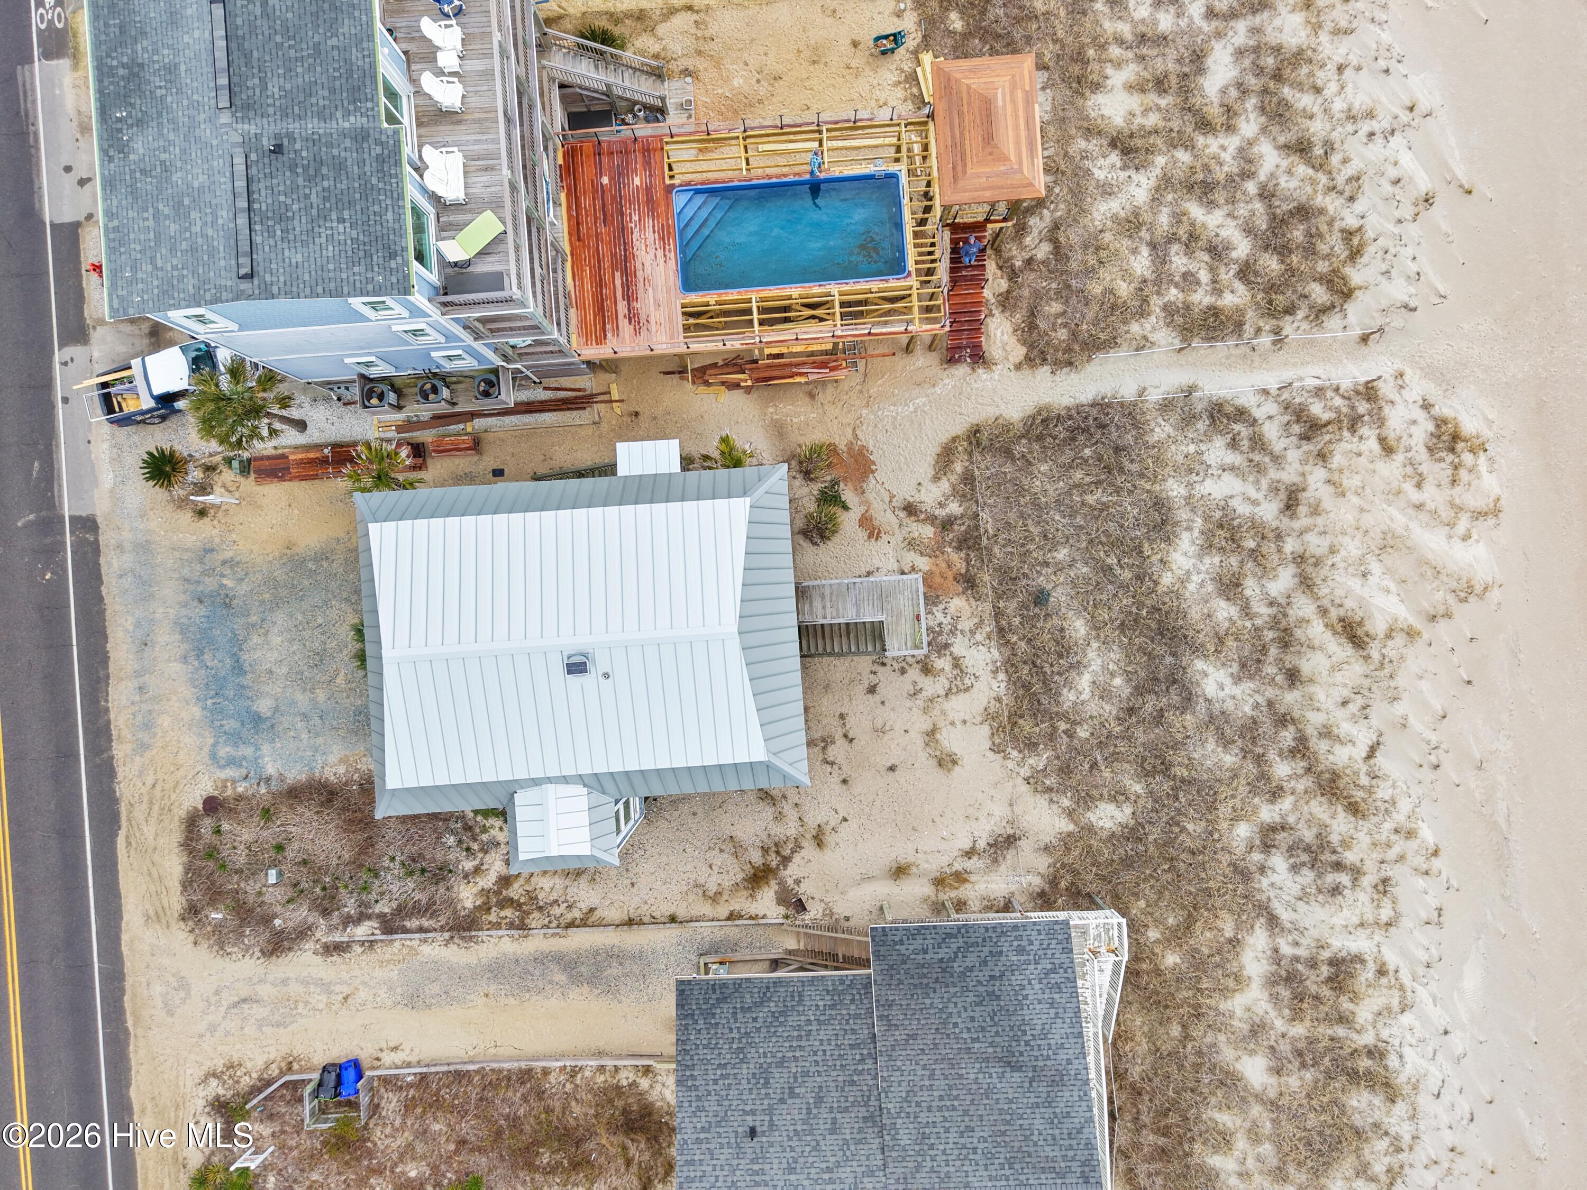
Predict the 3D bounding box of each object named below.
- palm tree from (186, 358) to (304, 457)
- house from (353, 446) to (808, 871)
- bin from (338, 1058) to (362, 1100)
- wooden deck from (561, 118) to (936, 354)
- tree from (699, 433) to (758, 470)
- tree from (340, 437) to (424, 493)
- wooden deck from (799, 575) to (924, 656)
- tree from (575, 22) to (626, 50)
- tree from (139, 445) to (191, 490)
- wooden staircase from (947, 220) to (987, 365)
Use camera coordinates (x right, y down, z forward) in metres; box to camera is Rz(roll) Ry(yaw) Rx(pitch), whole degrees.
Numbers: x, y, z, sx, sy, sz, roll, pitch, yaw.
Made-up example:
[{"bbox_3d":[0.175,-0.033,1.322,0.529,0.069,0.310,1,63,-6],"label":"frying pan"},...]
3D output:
[{"bbox_3d":[-17.142,-5.822,35.910,3.200,5.100,3.400,0,90,0],"label":"palm tree"},{"bbox_3d":[-5.877,1.534,33.183,11.900,10.800,11.800,-4,90,0],"label":"house"},{"bbox_3d":[-15.230,16.750,38.057,0.650,1.100,0.820,-10,90,0],"label":"bin"},{"bbox_3d":[-1.270,-11.644,36.800,12.100,3.400,6.900,-4,90,0],"label":"wooden deck"},{"bbox_3d":[-2.170,-4.442,37.575,1.900,2.000,1.950,0,90,0],"label":"tree"},{"bbox_3d":[-13.525,-3.980,36.932,2.500,3.200,2.750,0,90,0],"label":"tree"},{"bbox_3d":[2.065,0.759,36.812,4.300,3.300,2.550,-4,90,0],"label":"wooden deck"},{"bbox_3d":[-6.645,-18.975,37.850,1.500,1.300,1.650,0,90,0],"label":"tree"},{"bbox_3d":[-21.594,-4.366,37.798,1.650,1.400,1.750,0,90,0],"label":"tree"},{"bbox_3d":[5.809,-10.077,36.934,1.200,3.100,4.050,-4,90,0],"label":"wooden staircase"}]

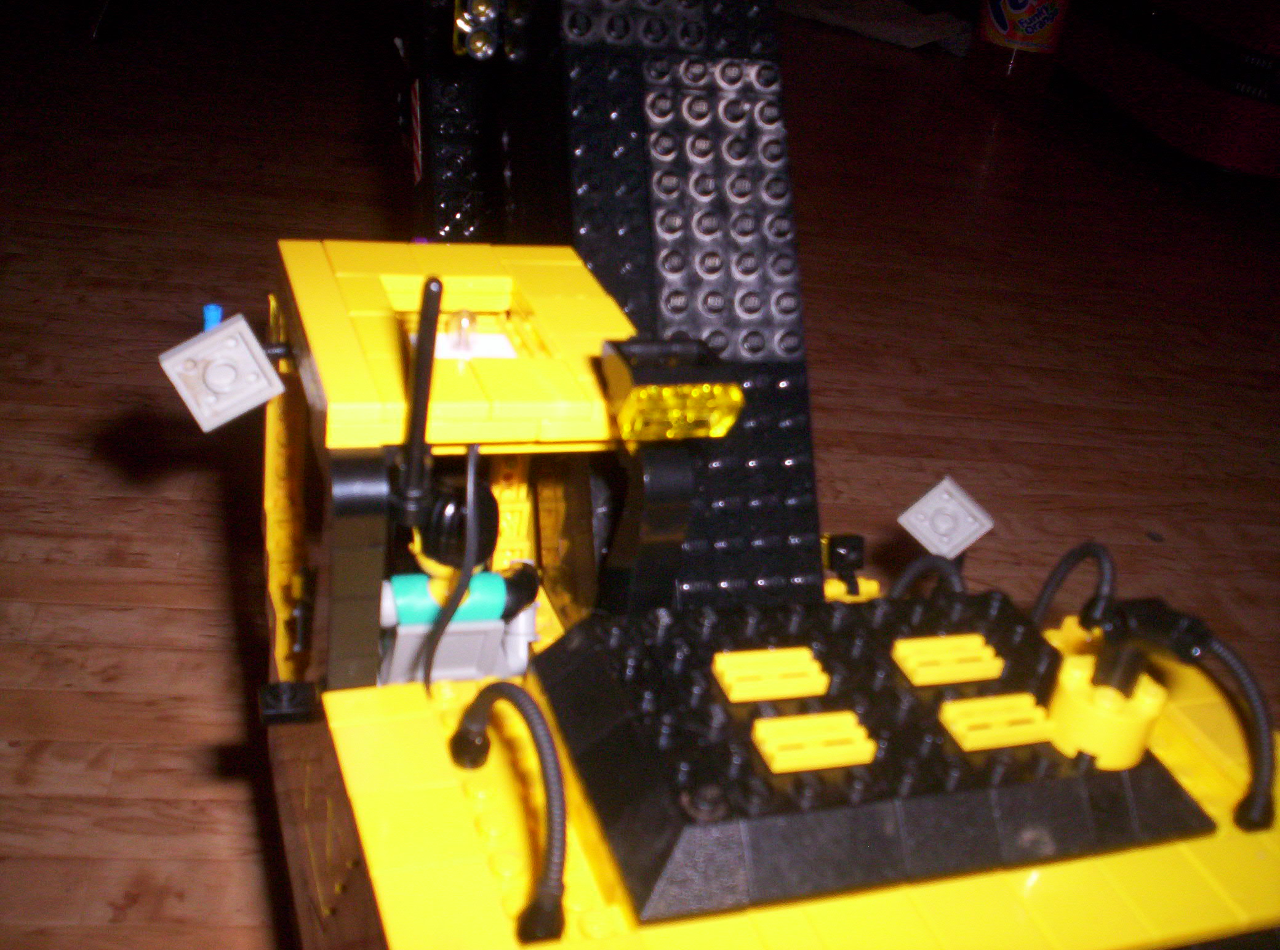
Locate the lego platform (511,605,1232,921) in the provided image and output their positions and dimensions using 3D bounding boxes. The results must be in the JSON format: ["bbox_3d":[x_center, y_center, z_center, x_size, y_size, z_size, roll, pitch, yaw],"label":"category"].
[{"bbox_3d":[0.037,0.039,0.215,0.096,0.011,0.056,-2,31,-20],"label":"lego platform"}]

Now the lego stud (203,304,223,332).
[{"bbox_3d":[-0.077,-0.029,0.246,0.004,0.006,0.004,-2,31,-20],"label":"lego stud"}]

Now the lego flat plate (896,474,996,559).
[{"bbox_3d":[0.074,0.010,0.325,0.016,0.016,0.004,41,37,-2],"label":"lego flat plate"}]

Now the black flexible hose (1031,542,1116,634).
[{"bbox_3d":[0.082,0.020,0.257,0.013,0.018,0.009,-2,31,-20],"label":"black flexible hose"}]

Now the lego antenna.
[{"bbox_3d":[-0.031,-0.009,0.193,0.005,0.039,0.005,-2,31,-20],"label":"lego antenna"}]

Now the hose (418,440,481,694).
[{"bbox_3d":[-0.028,0.015,0.207,0.008,0.043,0.006,-2,31,-20],"label":"hose"}]

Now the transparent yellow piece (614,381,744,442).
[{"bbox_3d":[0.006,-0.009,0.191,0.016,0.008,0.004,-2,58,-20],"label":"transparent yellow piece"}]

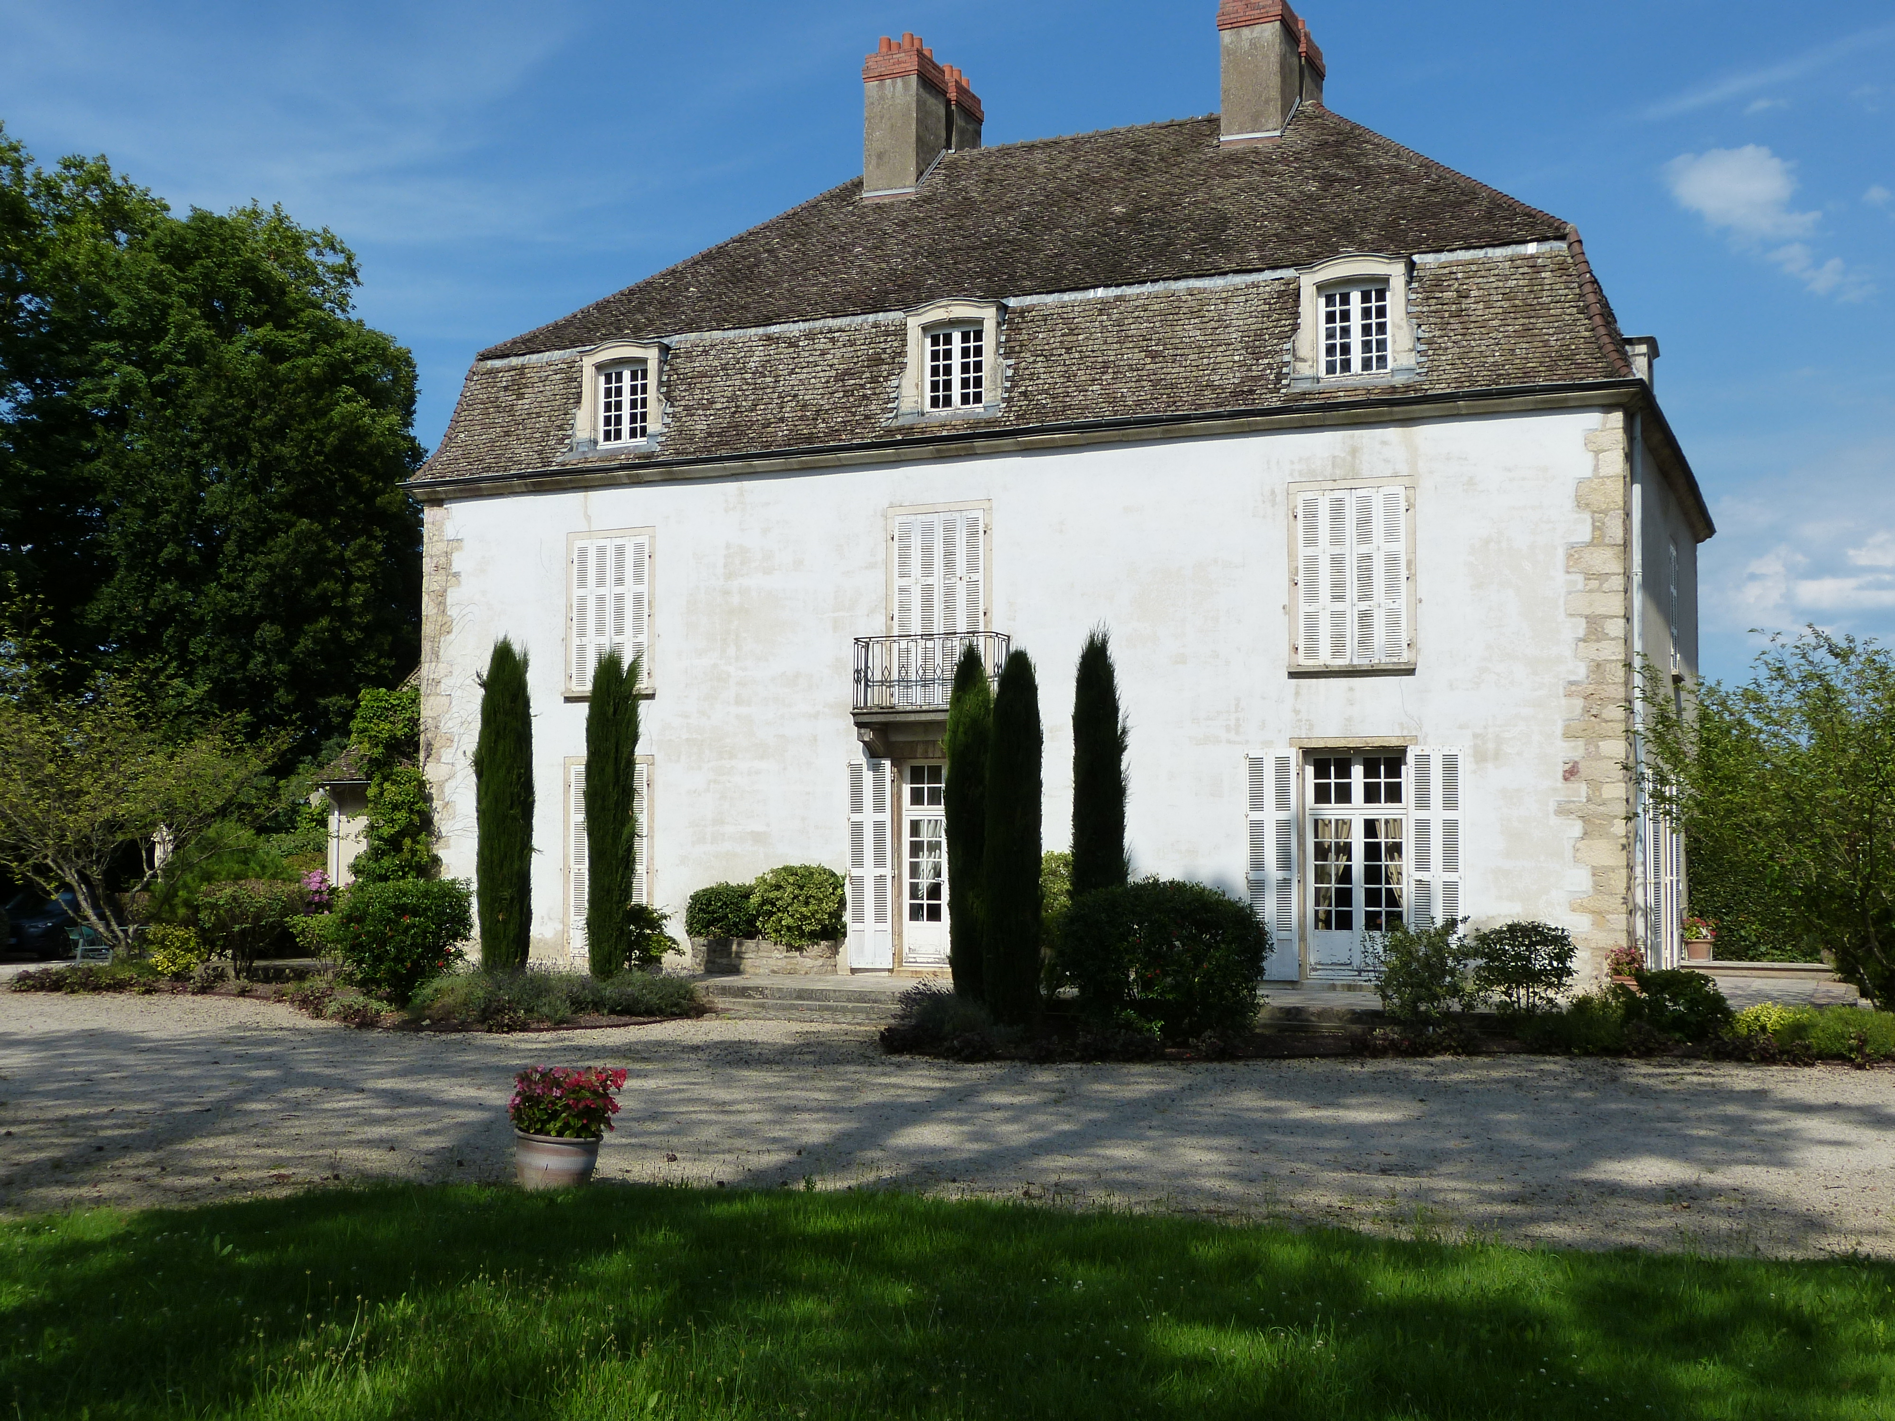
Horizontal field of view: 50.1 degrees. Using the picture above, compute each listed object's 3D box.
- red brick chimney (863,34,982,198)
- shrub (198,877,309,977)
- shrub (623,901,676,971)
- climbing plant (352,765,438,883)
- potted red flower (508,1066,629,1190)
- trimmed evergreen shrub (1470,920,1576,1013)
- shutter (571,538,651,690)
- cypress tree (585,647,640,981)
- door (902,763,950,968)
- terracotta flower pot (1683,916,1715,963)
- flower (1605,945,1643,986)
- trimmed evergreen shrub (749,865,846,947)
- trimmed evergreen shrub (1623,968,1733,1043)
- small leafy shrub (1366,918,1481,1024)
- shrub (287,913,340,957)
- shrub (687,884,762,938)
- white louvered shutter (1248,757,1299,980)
[{"bbox_3d":[-0.325,-9.402,33.340,0.978,2.763,2.913,-1,-4,24],"label":"red brick chimney"},{"bbox_3d":[-10.493,3.289,30.613,1.679,1.501,1.580,-1,-4,24],"label":"shrub"},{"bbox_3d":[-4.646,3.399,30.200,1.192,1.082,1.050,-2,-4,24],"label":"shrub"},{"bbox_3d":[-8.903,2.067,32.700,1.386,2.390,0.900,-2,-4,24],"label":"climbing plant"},{"bbox_3d":[-2.096,2.321,11.200,0.663,0.704,0.600,-2,-4,24],"label":"potted red flower"},{"bbox_3d":[5.638,2.569,19.855,1.016,1.030,0.965,-2,-4,24],"label":"trimmed evergreen shrub"},{"bbox_3d":[-4.677,-1.340,28.098,1.226,2.099,0.062,-2,-4,24],"label":"shutter"},{"bbox_3d":[-4.084,1.354,24.700,0.677,4.170,0.643,0,-4,0],"label":"cypress tree"},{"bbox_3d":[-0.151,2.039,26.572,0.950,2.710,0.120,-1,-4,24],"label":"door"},{"bbox_3d":[9.643,2.923,25.971,0.434,0.593,0.434,-1,-4,24],"label":"terracotta flower pot"},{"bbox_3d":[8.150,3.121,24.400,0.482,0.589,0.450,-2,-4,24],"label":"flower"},{"bbox_3d":[-2.141,2.808,29.000,1.378,1.187,1.150,-2,-4,24],"label":"trimmed evergreen shrub"},{"bbox_3d":[8.080,3.274,22.400,1.212,0.868,1.100,-2,-4,24],"label":"trimmed evergreen shrub"},{"bbox_3d":[4.673,2.590,19.855,1.030,1.103,0.979,-2,-4,24],"label":"small leafy shrub"},{"bbox_3d":[-9.144,3.287,29.300,0.835,0.728,0.800,-2,-4,24],"label":"shrub"},{"bbox_3d":[-2.951,2.668,26.742,0.997,0.782,0.760,-2,-4,24],"label":"shrub"},{"bbox_3d":[3.850,1.832,24.071,0.602,2.706,0.045,-1,-4,24],"label":"white louvered shutter"}]

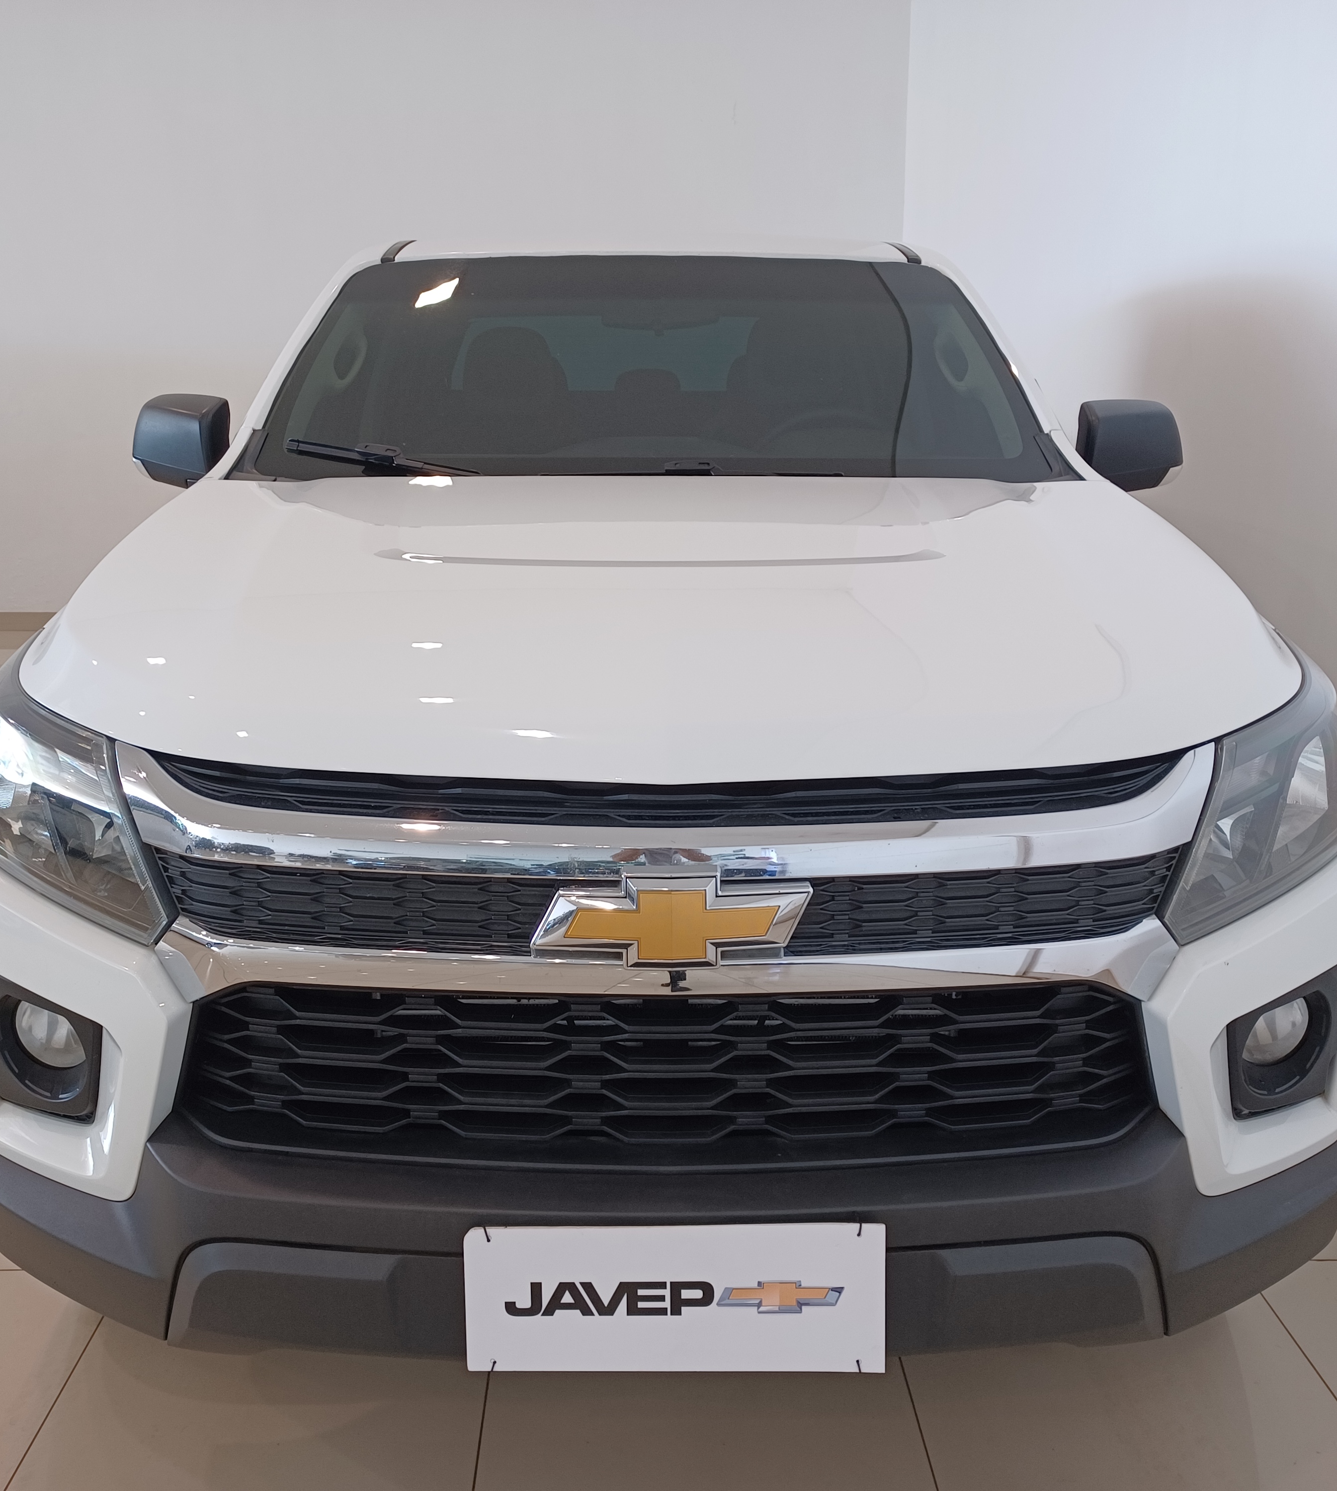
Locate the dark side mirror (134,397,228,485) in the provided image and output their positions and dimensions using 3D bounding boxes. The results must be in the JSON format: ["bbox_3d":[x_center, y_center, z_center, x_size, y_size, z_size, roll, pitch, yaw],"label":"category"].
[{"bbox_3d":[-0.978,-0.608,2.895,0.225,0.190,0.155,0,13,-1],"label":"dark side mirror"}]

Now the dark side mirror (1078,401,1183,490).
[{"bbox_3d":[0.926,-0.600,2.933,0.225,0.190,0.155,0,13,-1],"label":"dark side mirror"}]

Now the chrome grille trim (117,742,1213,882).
[{"bbox_3d":[0.001,0.065,1.429,1.160,0.105,0.220,0,13,-1],"label":"chrome grille trim"}]

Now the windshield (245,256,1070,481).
[{"bbox_3d":[-0.027,-0.749,2.983,1.530,0.140,0.860,0,47,-1],"label":"windshield"}]

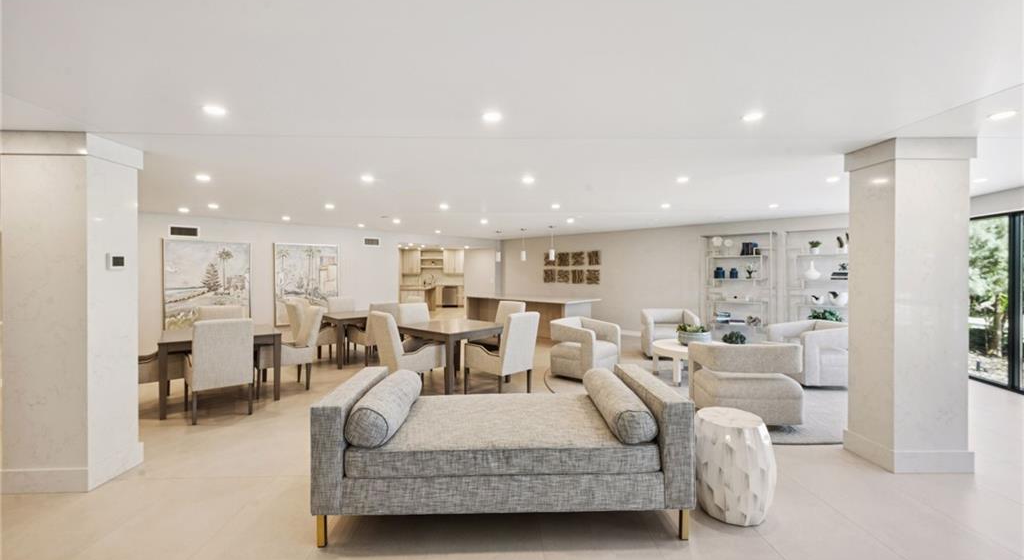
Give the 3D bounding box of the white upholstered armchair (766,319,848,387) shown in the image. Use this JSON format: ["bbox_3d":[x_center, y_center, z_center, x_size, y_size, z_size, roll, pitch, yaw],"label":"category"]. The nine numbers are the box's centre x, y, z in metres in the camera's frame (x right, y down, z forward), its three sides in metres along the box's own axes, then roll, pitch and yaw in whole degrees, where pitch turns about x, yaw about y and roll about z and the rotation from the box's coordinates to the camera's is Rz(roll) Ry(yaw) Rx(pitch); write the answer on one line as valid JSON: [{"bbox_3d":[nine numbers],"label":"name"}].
[{"bbox_3d":[4.140,0.984,5.530,0.780,0.750,0.800,0,1,-2],"label":"white upholstered armchair"}]

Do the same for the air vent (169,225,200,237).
[{"bbox_3d":[-5.590,-0.829,6.800,0.410,0.195,0.030,-1,1,-40],"label":"air vent"}]

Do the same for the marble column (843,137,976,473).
[{"bbox_3d":[3.065,0.187,3.100,0.595,2.435,0.450,0,1,0],"label":"marble column"}]

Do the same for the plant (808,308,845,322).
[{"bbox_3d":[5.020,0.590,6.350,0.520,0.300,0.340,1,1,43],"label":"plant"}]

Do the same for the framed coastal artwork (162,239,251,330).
[{"bbox_3d":[-5.504,0.119,7.238,1.272,1.647,0.049,-1,1,-41],"label":"framed coastal artwork"}]

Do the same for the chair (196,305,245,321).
[{"bbox_3d":[-3.773,0.866,5.170,0.543,0.986,0.661,-1,1,-35],"label":"chair"}]

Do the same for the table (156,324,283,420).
[{"bbox_3d":[-3.390,0.994,4.660,1.060,0.762,1.060,-1,1,-40],"label":"table"}]

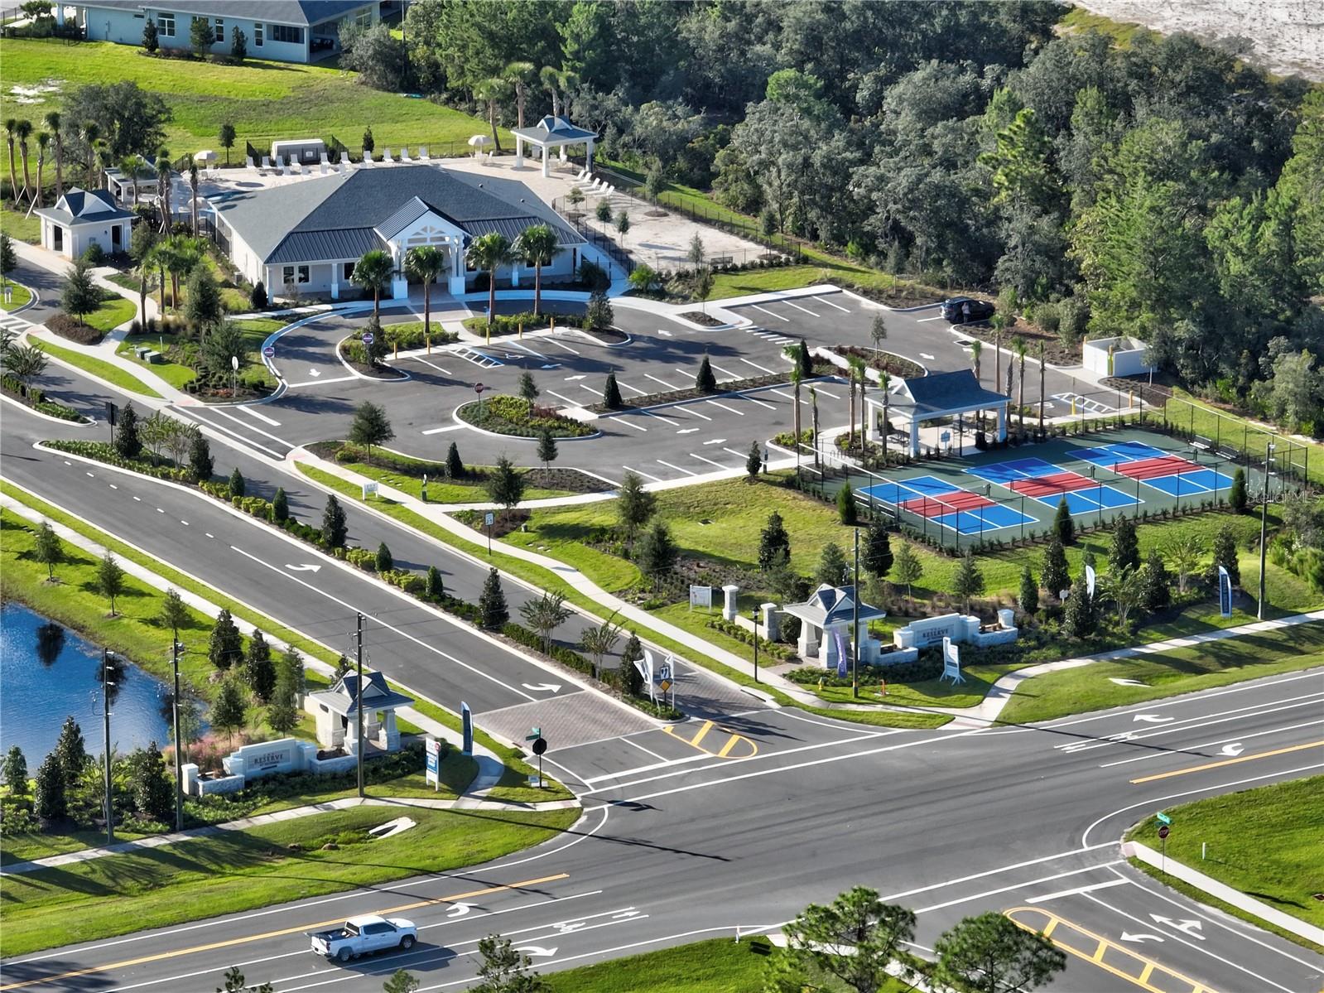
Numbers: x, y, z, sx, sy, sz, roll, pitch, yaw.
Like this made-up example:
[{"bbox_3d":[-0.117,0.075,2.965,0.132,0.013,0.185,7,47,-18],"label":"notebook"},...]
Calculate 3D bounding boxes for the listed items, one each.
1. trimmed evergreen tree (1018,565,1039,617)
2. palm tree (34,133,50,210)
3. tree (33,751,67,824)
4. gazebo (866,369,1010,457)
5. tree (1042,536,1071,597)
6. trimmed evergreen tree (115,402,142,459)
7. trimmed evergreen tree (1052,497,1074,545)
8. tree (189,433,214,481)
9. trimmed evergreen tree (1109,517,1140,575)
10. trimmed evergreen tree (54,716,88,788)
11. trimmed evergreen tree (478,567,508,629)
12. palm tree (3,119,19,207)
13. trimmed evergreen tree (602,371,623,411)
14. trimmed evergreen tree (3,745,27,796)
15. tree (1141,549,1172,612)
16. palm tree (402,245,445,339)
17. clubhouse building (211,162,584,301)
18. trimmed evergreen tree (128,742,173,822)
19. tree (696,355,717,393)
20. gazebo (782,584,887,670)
[{"bbox_3d":[24.279,6.144,407.420,1.369,3.257,1.369,0,16,0],"label":"trimmed evergreen tree"},{"bbox_3d":[-51.239,-26.802,507.045,1.500,6.326,1.500,0,16,0],"label":"palm tree"},{"bbox_3d":[-35.608,16.860,357.764,1.866,4.181,1.866,0,16,0],"label":"tree"},{"bbox_3d":[19.400,-6.192,431.406,8.600,4.790,6.000,-10,19,-32],"label":"gazebo"},{"bbox_3d":[25.705,4.562,400.642,1.954,4.037,1.954,0,16,0],"label":"tree"},{"bbox_3d":[-38.670,-4.894,445.033,1.981,4.112,1.981,0,16,0],"label":"trimmed evergreen tree"},{"bbox_3d":[26.620,1.573,407.464,1.440,3.060,1.440,0,16,0],"label":"trimmed evergreen tree"},{"bbox_3d":[-31.568,-2.812,422.205,1.740,3.360,1.740,0,16,0],"label":"tree"},{"bbox_3d":[31.312,3.218,416.146,2.097,3.939,2.097,0,16,0],"label":"trimmed evergreen tree"},{"bbox_3d":[-35.981,15.394,374.751,1.920,4.312,1.920,0,16,0],"label":"trimmed evergreen tree"},{"bbox_3d":[-10.557,6.282,386.159,1.912,3.830,1.912,0,16,0],"label":"trimmed evergreen tree"},{"bbox_3d":[-52.948,-27.129,500.153,1.300,7.140,1.300,0,16,0],"label":"palm tree"},{"bbox_3d":[-3.660,-7.990,457.445,1.460,2.786,1.460,0,16,0],"label":"trimmed evergreen tree"},{"bbox_3d":[-39.168,16.502,373.504,1.474,2.912,1.474,0,16,0],"label":"trimmed evergreen tree"},{"bbox_3d":[31.948,5.349,397.818,1.941,4.046,1.941,0,16,0],"label":"tree"},{"bbox_3d":[-18.023,-15.357,464.911,3.052,7.281,3.052,0,16,0],"label":"palm tree"},{"bbox_3d":[-20.589,-21.847,480.856,25.600,7.630,22.400,-4,17,-15],"label":"clubhouse building"},{"bbox_3d":[-29.294,16.215,353.955,2.440,4.410,2.440,0,16,0],"label":"trimmed evergreen tree"},{"bbox_3d":[3.195,-8.945,442.401,1.485,2.700,1.485,0,16,0],"label":"tree"},{"bbox_3d":[10.914,7.904,388.748,4.650,4.200,4.900,-10,18,-30],"label":"gazebo"}]

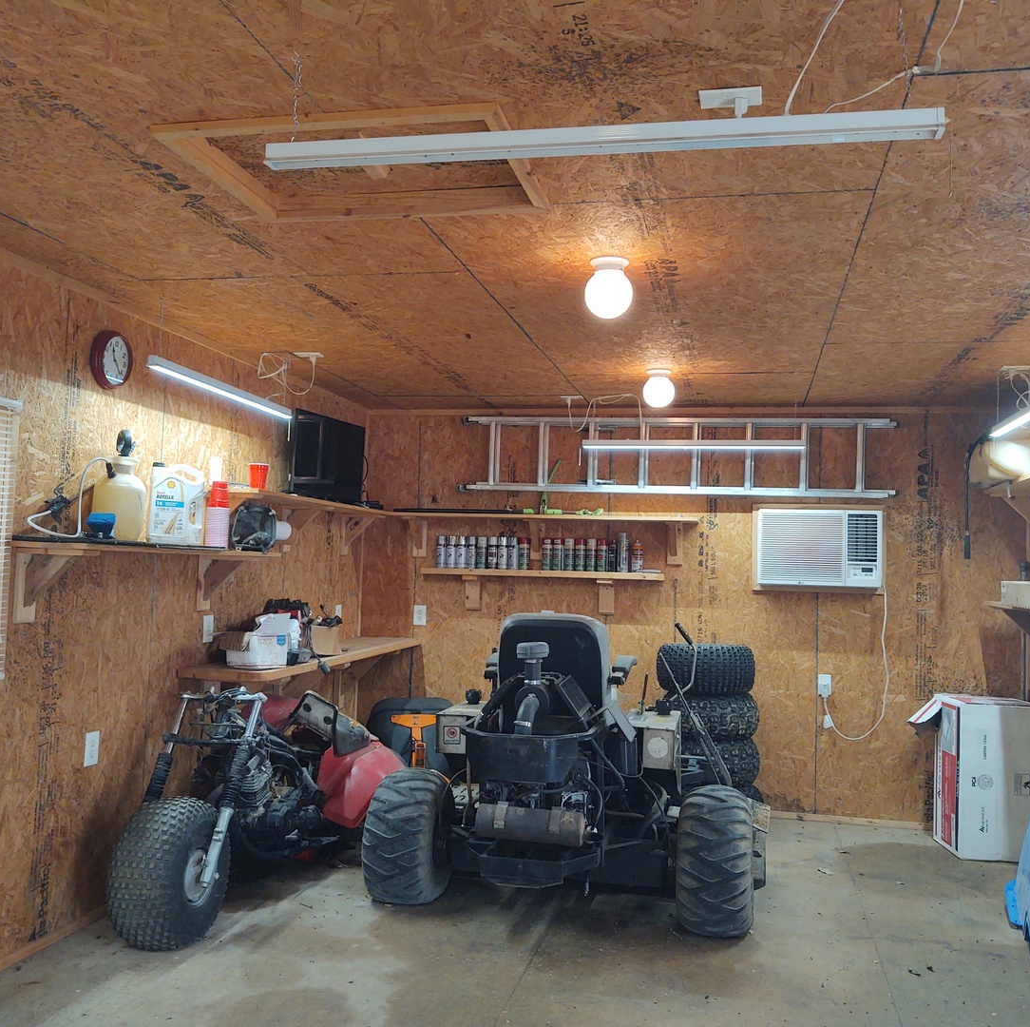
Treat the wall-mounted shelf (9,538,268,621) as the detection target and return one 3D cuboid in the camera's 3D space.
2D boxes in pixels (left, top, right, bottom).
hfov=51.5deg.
[{"bbox_3d":[-1.365,0.268,4.174,0.286,0.272,1.460,1,-3,12],"label":"wall-mounted shelf"}]

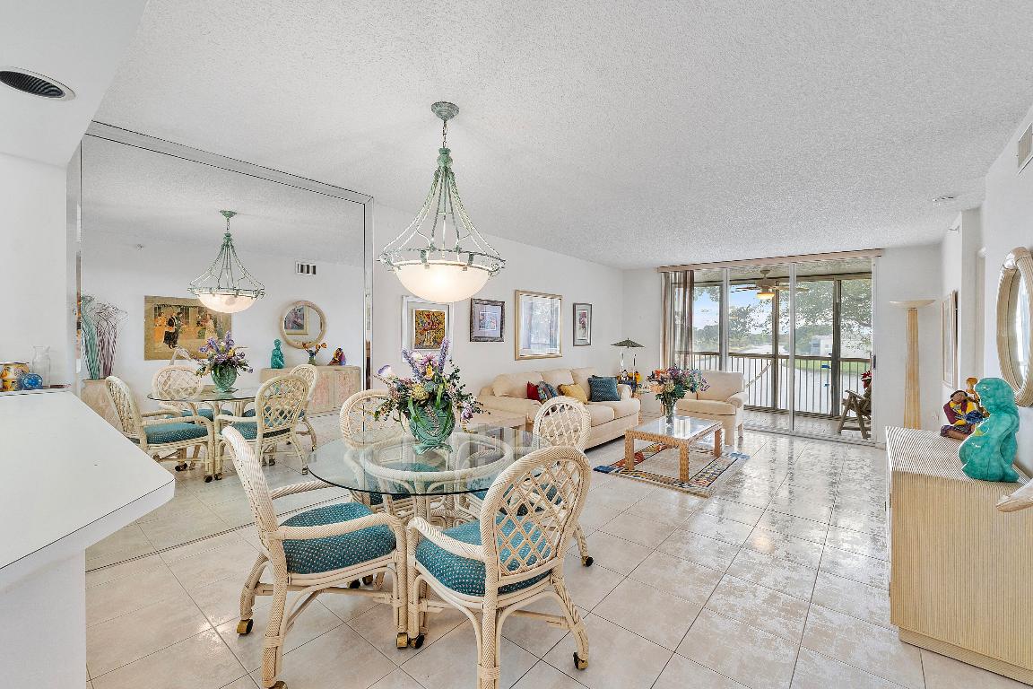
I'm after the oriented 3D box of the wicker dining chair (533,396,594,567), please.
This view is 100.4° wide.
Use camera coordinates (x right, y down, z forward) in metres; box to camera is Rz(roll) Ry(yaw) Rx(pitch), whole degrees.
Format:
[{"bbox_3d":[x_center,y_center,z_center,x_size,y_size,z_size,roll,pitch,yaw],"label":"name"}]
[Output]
[{"bbox_3d":[0.071,0.801,2.551,0.620,0.950,0.580,0,1,-39],"label":"wicker dining chair"}]

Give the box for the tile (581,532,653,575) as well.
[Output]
[{"bbox_3d":[0.588,1.289,2.673,0.403,0.010,0.403,2,1,40],"label":"tile"}]

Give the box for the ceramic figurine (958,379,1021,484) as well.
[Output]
[{"bbox_3d":[2.046,0.347,1.851,0.185,0.430,0.170,2,1,37],"label":"ceramic figurine"}]

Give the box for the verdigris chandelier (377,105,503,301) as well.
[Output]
[{"bbox_3d":[-0.360,-0.713,2.163,0.620,0.995,0.620,1,1,-11],"label":"verdigris chandelier"}]

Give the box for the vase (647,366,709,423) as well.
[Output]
[{"bbox_3d":[1.782,0.543,4.740,0.580,0.600,0.520,1,1,21],"label":"vase"}]

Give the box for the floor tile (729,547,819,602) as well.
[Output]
[{"bbox_3d":[1.470,1.310,2.468,0.403,0.010,0.403,2,1,40],"label":"floor tile"}]

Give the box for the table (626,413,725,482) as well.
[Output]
[{"bbox_3d":[1.734,1.076,4.678,0.635,0.390,1.185,2,1,38],"label":"table"}]

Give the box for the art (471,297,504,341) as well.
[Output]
[{"bbox_3d":[-0.304,-0.259,4.733,0.030,0.450,0.530,2,1,40],"label":"art"}]

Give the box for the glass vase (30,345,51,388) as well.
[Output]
[{"bbox_3d":[-2.089,0.097,1.890,0.065,0.190,0.065,2,1,40],"label":"glass vase"}]

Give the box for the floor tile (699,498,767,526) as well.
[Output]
[{"bbox_3d":[1.661,1.284,3.321,0.400,0.012,0.400,2,1,40],"label":"floor tile"}]

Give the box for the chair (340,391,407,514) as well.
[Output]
[{"bbox_3d":[-0.749,0.783,2.646,0.580,0.950,0.620,0,1,-38],"label":"chair"}]

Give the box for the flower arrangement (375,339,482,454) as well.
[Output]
[{"bbox_3d":[-0.435,0.258,2.184,0.520,0.580,0.470,1,1,-11],"label":"flower arrangement"}]

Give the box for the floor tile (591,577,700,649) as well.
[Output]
[{"bbox_3d":[0.641,1.301,2.103,0.403,0.010,0.403,2,1,40],"label":"floor tile"}]

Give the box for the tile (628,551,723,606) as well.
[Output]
[{"bbox_3d":[0.900,1.300,2.414,0.403,0.010,0.403,2,1,40],"label":"tile"}]

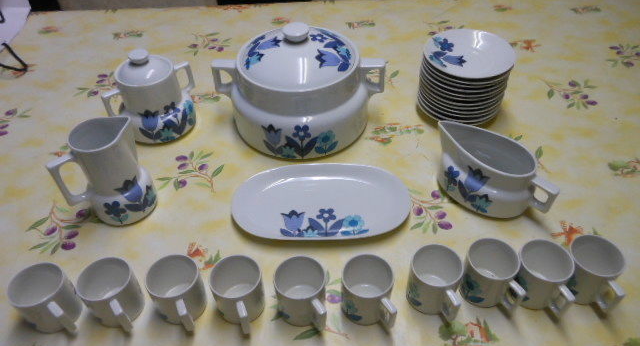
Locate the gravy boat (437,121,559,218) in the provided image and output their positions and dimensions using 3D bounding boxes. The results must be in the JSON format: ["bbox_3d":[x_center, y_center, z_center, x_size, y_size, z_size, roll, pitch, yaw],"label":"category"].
[{"bbox_3d":[0.236,-0.005,0.643,0.180,0.080,0.095,32,54,29],"label":"gravy boat"}]

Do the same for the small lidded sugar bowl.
[{"bbox_3d":[-0.275,-0.134,0.754,0.147,0.131,0.120,-30,51,-25],"label":"small lidded sugar bowl"}]

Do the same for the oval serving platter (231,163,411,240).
[{"bbox_3d":[0.002,0.044,0.641,0.243,0.024,0.142,-1,45,1],"label":"oval serving platter"}]

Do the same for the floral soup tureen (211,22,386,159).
[{"bbox_3d":[-0.034,-0.160,0.749,0.280,0.162,0.235,0,45,2],"label":"floral soup tureen"}]

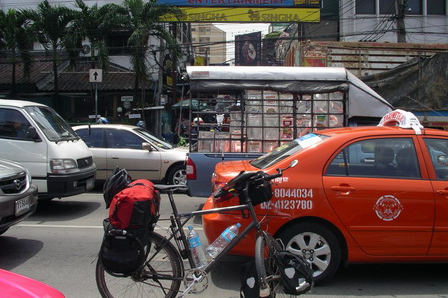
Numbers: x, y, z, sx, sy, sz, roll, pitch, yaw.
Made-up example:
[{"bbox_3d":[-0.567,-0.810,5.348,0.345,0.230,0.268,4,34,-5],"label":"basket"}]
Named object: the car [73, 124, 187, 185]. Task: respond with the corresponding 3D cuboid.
[{"bbox_3d":[-2.330,0.141,11.476,4.650,1.420,1.750,0,3,3],"label":"car"}]

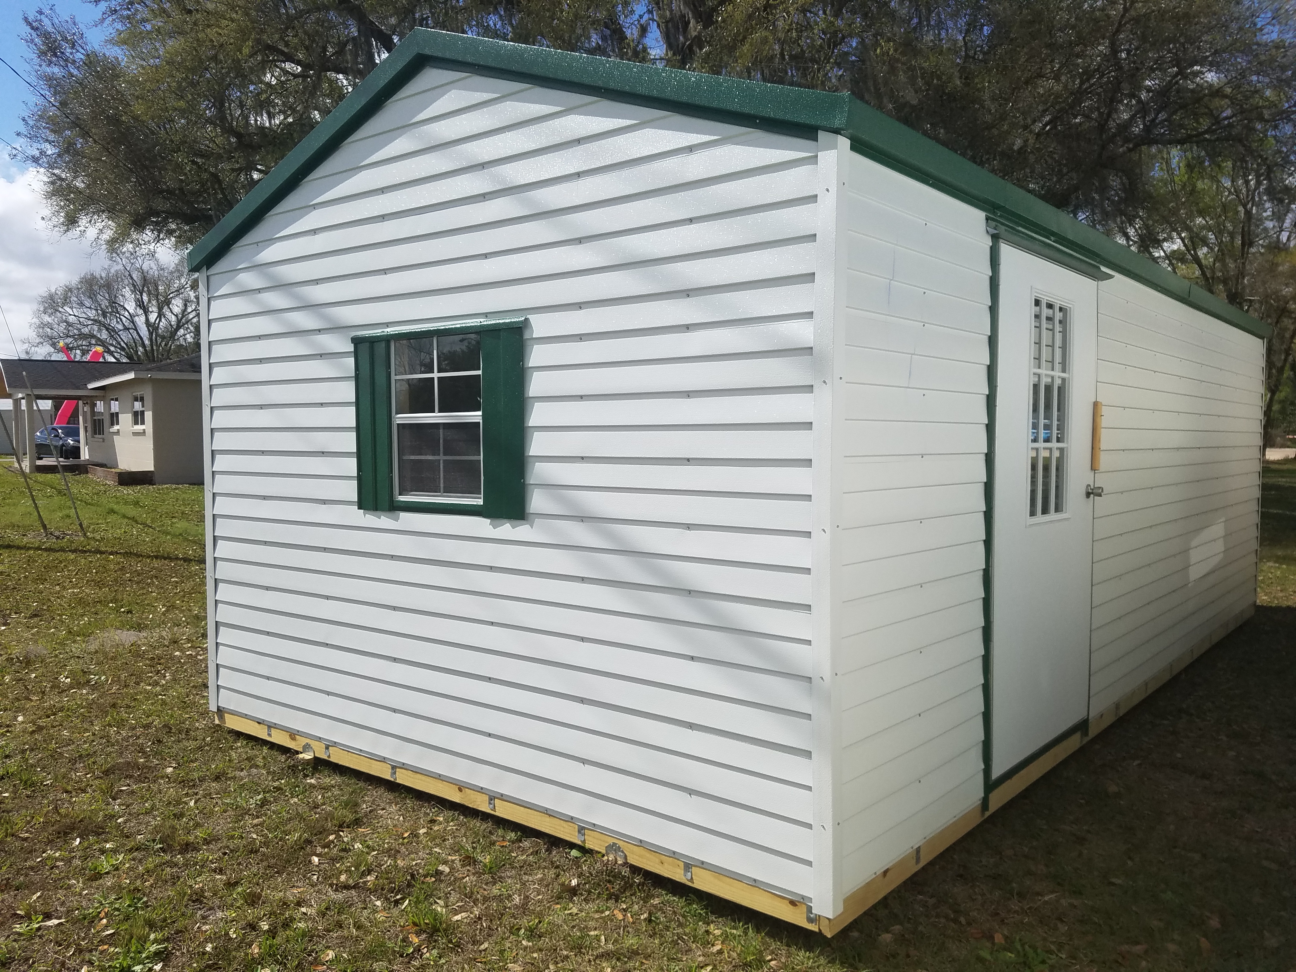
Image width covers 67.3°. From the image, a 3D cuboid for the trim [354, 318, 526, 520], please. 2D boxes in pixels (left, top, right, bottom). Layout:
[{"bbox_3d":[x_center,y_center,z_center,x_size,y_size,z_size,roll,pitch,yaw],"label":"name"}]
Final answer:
[{"bbox_3d":[-0.810,-0.263,3.798,1.020,0.710,0.070,2,4,40],"label":"trim"}]

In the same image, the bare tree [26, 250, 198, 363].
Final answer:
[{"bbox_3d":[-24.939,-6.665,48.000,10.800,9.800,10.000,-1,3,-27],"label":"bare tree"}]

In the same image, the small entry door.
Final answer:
[{"bbox_3d":[1.627,0.088,3.984,0.060,1.970,1.120,2,4,41],"label":"small entry door"}]

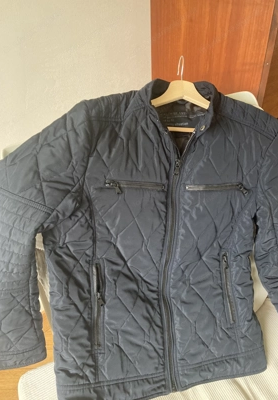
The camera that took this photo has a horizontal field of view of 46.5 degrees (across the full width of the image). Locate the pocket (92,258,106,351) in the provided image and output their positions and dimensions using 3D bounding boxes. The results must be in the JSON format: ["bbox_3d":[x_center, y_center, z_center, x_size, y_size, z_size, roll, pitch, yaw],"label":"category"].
[{"bbox_3d":[-0.085,0.220,0.675,0.026,0.186,0.016,-1,-2,-17],"label":"pocket"}]

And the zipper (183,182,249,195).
[{"bbox_3d":[0.180,-0.029,0.755,0.160,0.026,0.015,-2,-2,-15],"label":"zipper"}]

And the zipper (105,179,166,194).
[{"bbox_3d":[-0.007,-0.030,0.710,0.132,0.026,0.015,5,-4,-14],"label":"zipper"}]

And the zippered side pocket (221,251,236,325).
[{"bbox_3d":[0.210,0.207,0.760,0.022,0.167,0.015,-7,-1,-15],"label":"zippered side pocket"}]

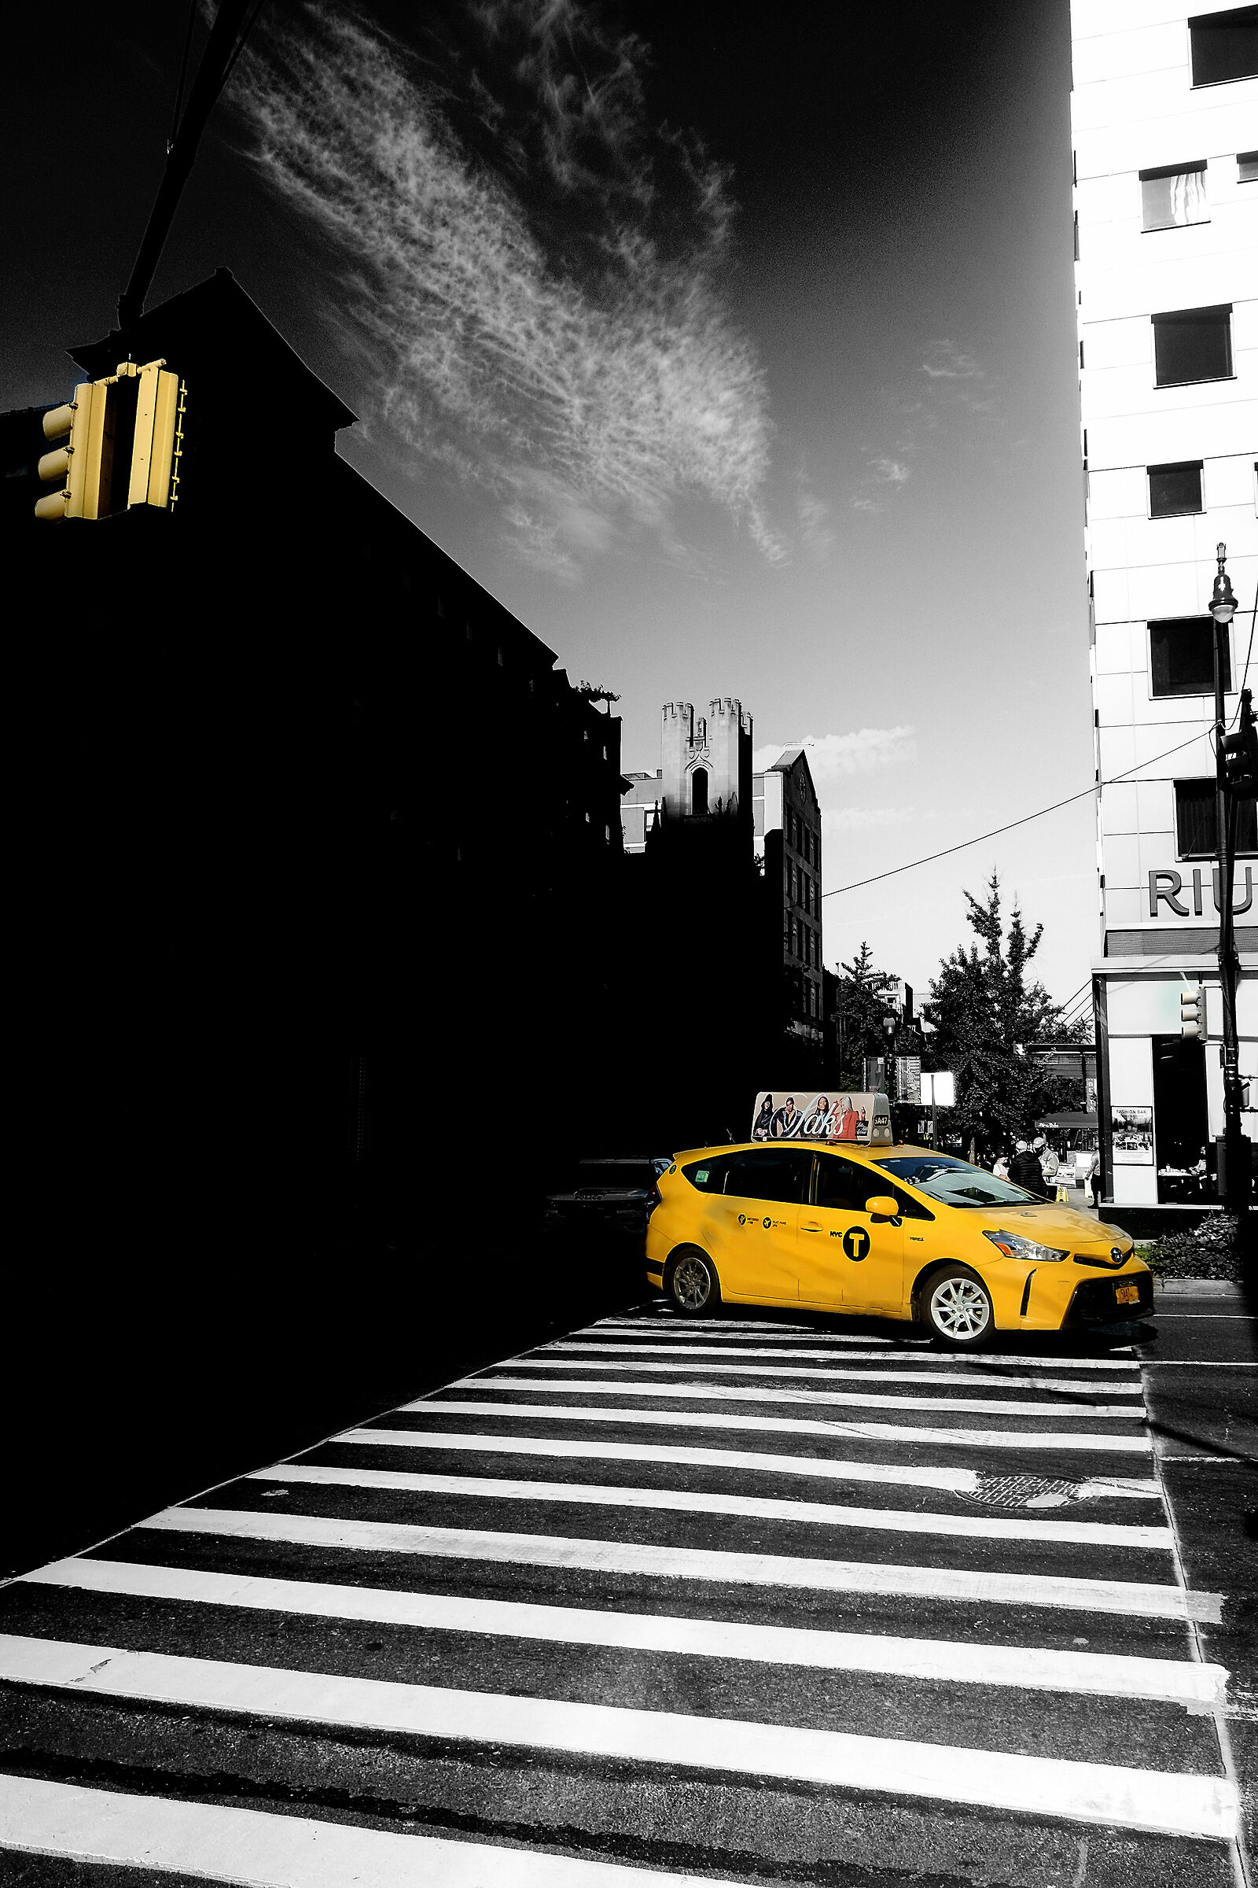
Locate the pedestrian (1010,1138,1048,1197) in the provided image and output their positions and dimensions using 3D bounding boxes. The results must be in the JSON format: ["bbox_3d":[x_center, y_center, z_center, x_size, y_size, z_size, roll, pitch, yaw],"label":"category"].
[{"bbox_3d":[6.980,4.270,24.700,0.580,1.690,0.420,1,-7,-14],"label":"pedestrian"}]

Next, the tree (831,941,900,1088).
[{"bbox_3d":[13.100,5.700,78.000,4.000,11.800,4.000,-3,-7,18],"label":"tree"}]

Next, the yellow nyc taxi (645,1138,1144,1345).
[{"bbox_3d":[2.180,2.560,12.630,4.630,1.575,1.800,-7,-10,43],"label":"yellow nyc taxi"}]

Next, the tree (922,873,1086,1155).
[{"bbox_3d":[10.200,2.350,38.500,4.200,8.600,4.100,-3,-7,18],"label":"tree"}]

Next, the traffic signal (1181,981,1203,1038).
[{"bbox_3d":[7.760,0.930,19.500,0.340,0.780,0.270,-2,-7,17],"label":"traffic signal"}]

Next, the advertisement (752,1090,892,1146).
[{"bbox_3d":[1.780,1.625,13.120,1.340,0.455,0.360,-7,-10,43],"label":"advertisement"}]

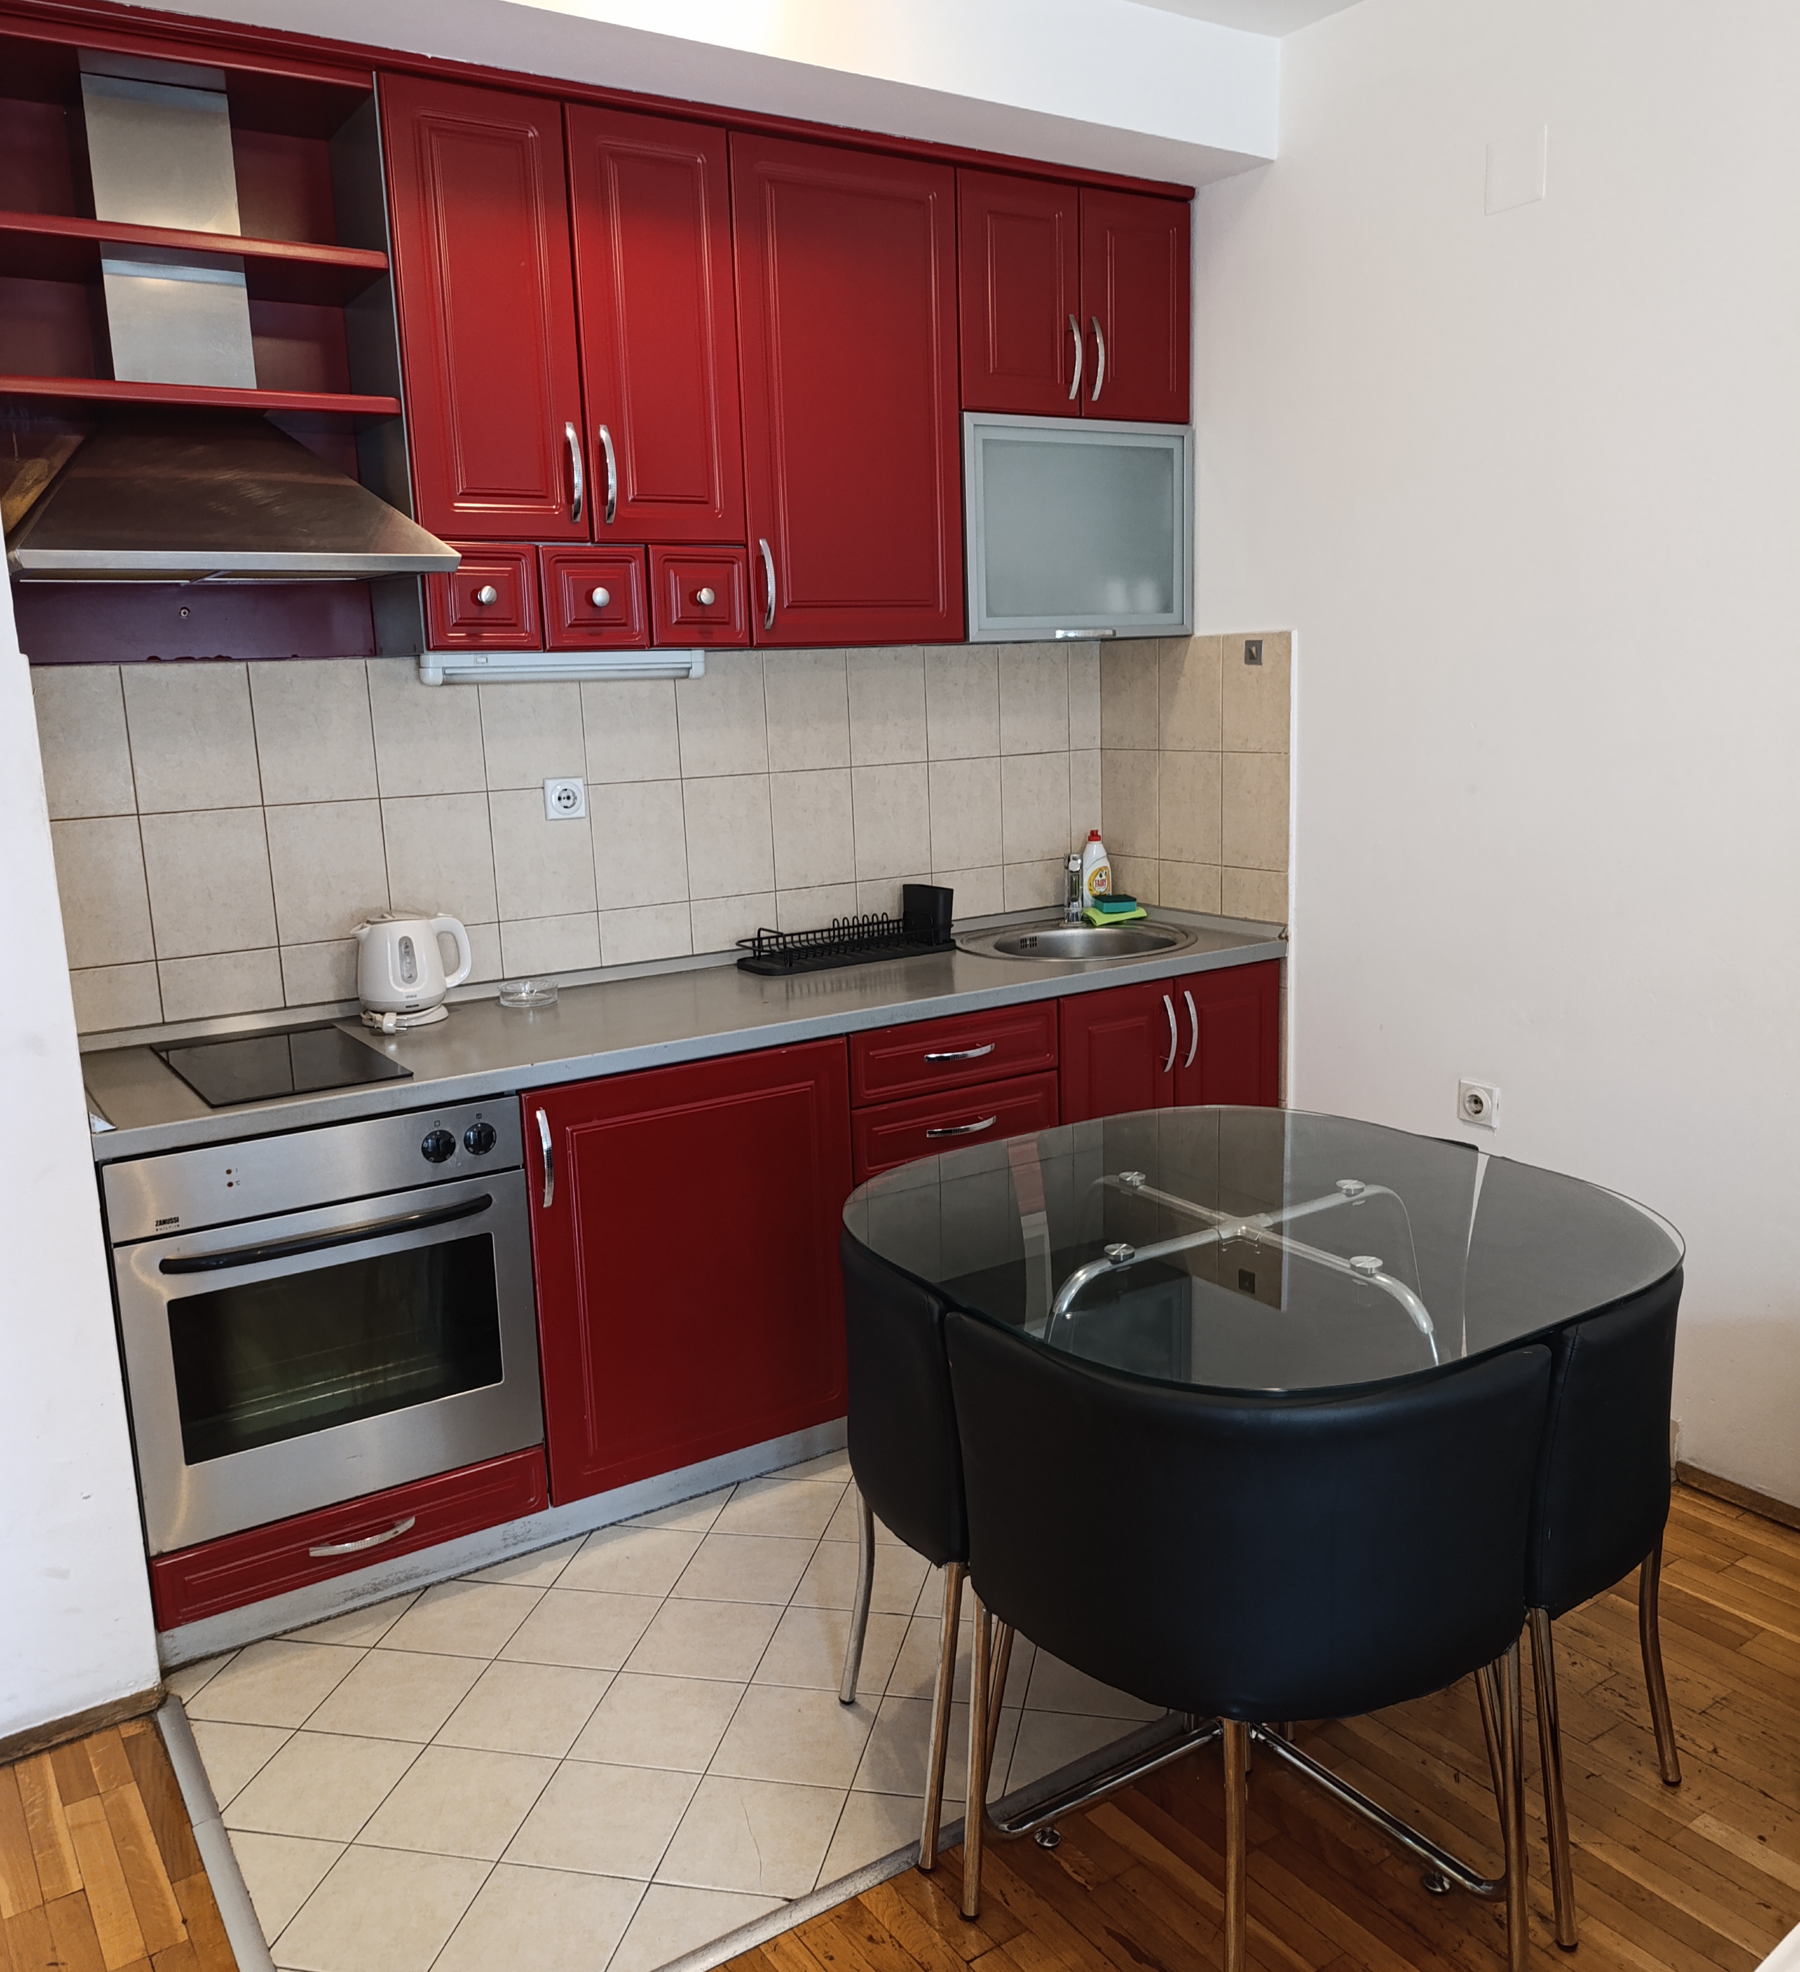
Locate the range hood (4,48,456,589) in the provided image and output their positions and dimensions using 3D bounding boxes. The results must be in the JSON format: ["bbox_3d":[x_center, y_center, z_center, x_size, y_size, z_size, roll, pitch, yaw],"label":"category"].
[{"bbox_3d":[-1.058,-0.990,2.378,0.598,0.750,0.505,-9,13,-32],"label":"range hood"}]

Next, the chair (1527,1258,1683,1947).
[{"bbox_3d":[0.736,0.673,2.032,0.500,0.725,0.660,1,12,12],"label":"chair"}]

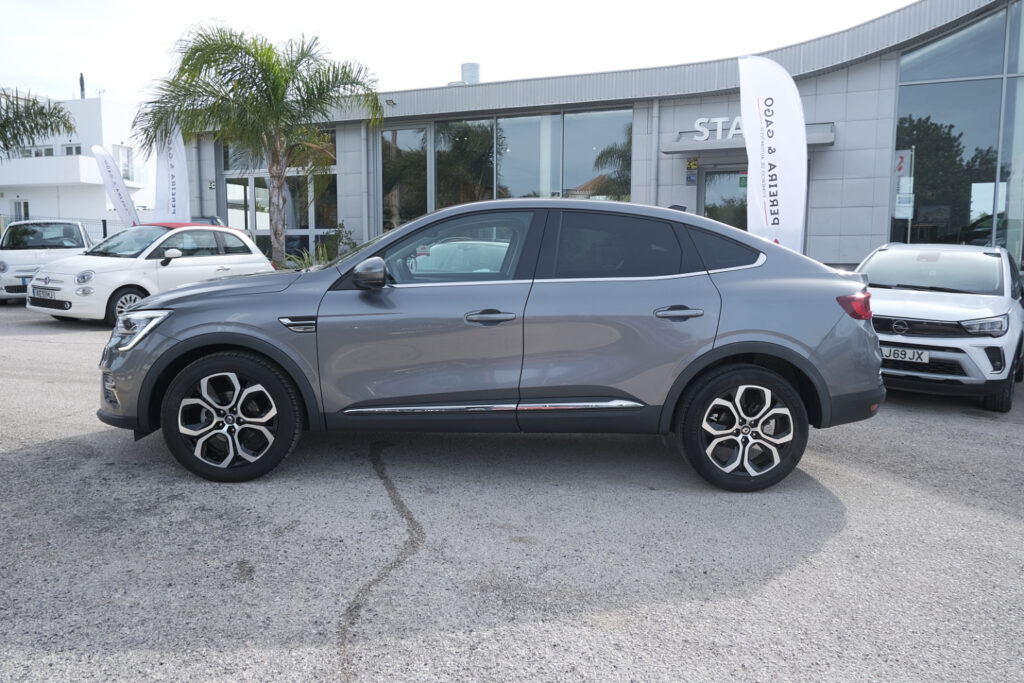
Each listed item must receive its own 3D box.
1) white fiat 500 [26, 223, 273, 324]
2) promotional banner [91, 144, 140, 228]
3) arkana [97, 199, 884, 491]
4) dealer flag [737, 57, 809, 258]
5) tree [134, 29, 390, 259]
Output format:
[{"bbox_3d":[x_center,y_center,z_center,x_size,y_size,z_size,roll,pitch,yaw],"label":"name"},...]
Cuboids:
[{"bbox_3d":[-5.189,-0.976,10.909,1.627,1.488,3.571,3,6,28],"label":"white fiat 500"},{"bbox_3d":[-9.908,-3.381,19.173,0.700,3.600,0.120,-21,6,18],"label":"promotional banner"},{"bbox_3d":[-0.107,-0.091,4.696,4.568,1.575,1.820,2,5,-4],"label":"arkana"},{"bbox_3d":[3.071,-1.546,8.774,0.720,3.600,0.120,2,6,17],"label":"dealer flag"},{"bbox_3d":[-4.555,-3.354,13.531,4.400,4.738,4.300,0,6,0],"label":"tree"}]

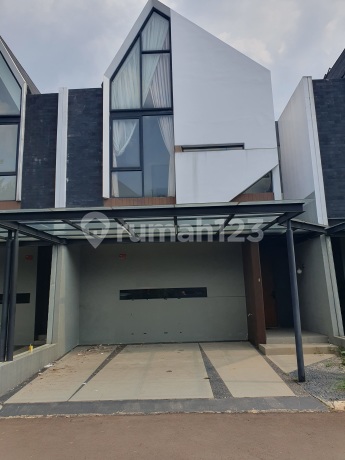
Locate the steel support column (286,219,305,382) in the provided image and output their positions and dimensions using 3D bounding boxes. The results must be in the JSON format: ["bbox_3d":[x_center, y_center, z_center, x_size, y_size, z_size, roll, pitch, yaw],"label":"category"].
[{"bbox_3d":[2.086,1.145,5.856,0.116,2.690,0.116,-2,-9,1],"label":"steel support column"}]

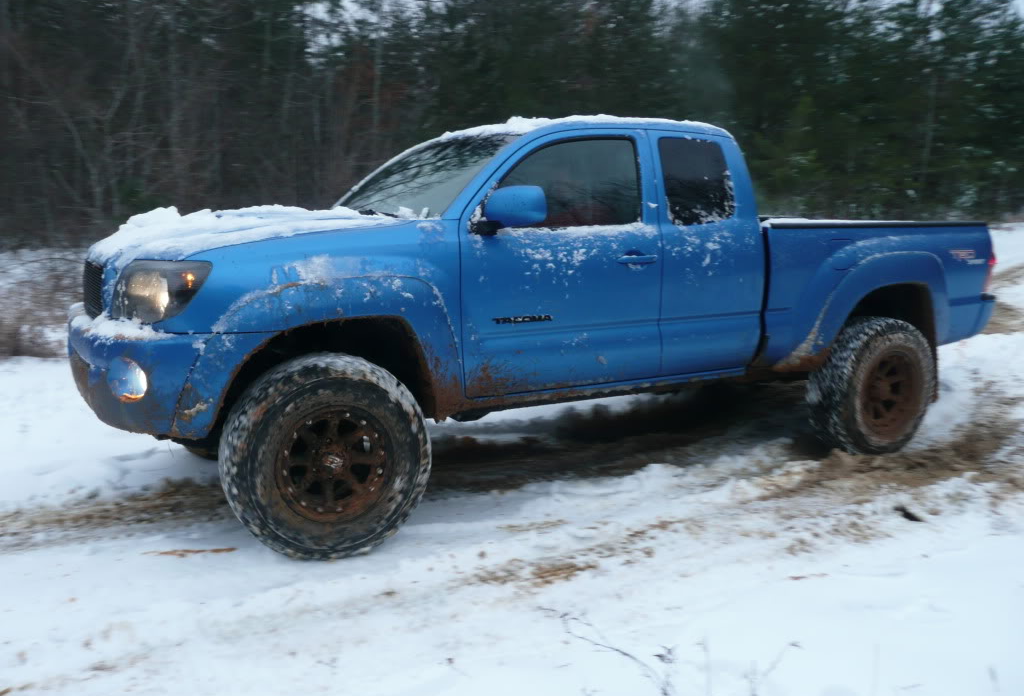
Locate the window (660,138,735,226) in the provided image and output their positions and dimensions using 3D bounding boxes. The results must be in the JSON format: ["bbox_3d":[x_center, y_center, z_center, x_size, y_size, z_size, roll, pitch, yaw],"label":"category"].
[{"bbox_3d":[0.921,-0.822,4.441,0.440,0.420,0.060,-5,-6,-28],"label":"window"}]

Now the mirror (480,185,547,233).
[{"bbox_3d":[0.004,-0.592,3.713,0.160,0.200,0.260,-5,10,-28],"label":"mirror"}]

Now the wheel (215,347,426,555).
[{"bbox_3d":[-0.764,0.437,3.630,0.840,0.840,0.290,-5,10,-28],"label":"wheel"}]

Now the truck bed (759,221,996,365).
[{"bbox_3d":[1.777,-0.445,5.784,1.940,0.740,1.840,-5,10,-28],"label":"truck bed"}]

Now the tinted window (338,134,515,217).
[{"bbox_3d":[-0.477,-0.876,4.487,0.720,0.160,1.400,-43,25,-16],"label":"tinted window"}]

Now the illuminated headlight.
[{"bbox_3d":[-1.340,-0.220,3.362,0.340,0.250,0.340,-5,10,-28],"label":"illuminated headlight"}]

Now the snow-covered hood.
[{"bbox_3d":[-1.287,-0.523,4.102,1.260,0.270,1.480,-5,10,-28],"label":"snow-covered hood"}]

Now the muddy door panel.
[{"bbox_3d":[0.213,-0.416,4.074,1.090,1.200,0.230,-5,10,-28],"label":"muddy door panel"}]

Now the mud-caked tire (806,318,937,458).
[{"bbox_3d":[2.098,0.202,5.152,0.840,0.840,0.290,-5,10,-28],"label":"mud-caked tire"}]

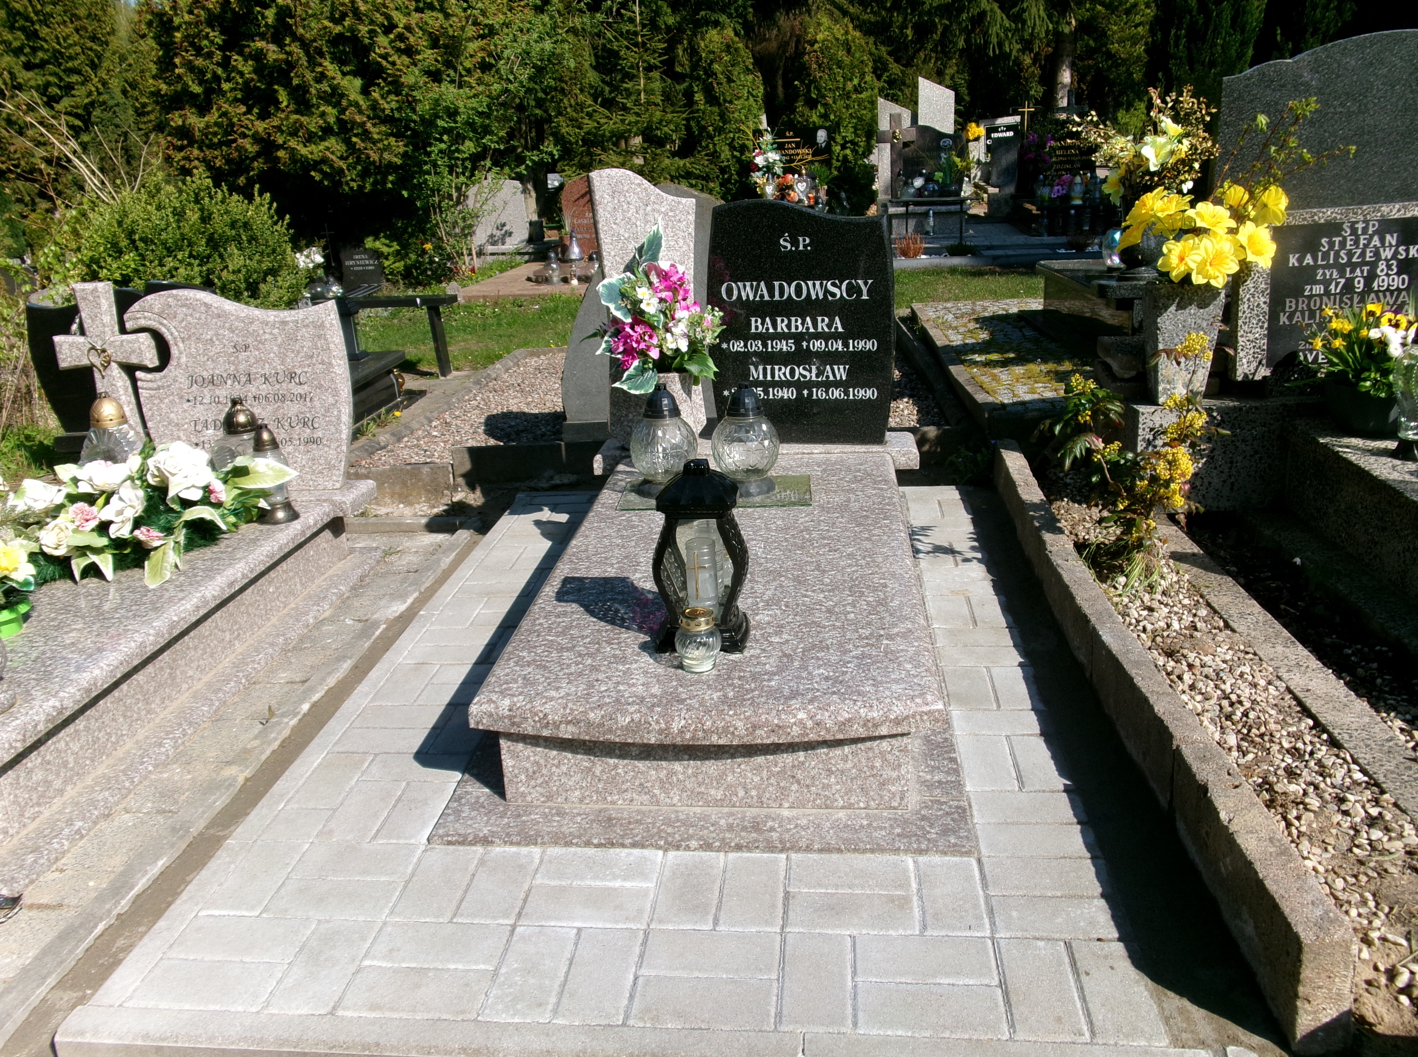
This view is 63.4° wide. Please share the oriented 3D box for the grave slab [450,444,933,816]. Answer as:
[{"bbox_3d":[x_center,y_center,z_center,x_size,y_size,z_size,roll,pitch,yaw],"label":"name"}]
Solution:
[{"bbox_3d":[0.062,0.140,2.666,0.810,0.210,1.590,-1,19,6],"label":"grave slab"}]

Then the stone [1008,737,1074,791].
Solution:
[{"bbox_3d":[0.627,0.467,2.156,0.100,0.060,0.199,-1,19,6],"label":"stone"}]

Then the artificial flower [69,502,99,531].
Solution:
[{"bbox_3d":[-1.497,-0.028,2.750,0.078,0.073,0.060,-13,22,-28],"label":"artificial flower"}]

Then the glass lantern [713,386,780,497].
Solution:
[{"bbox_3d":[0.096,-0.238,2.972,0.177,0.280,0.177,-1,19,6],"label":"glass lantern"}]

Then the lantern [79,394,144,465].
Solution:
[{"bbox_3d":[-1.605,-0.203,3.094,0.190,0.310,0.190,-1,19,6],"label":"lantern"}]

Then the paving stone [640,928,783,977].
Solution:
[{"bbox_3d":[0.004,0.646,1.682,0.200,0.055,0.100,-1,19,6],"label":"paving stone"}]

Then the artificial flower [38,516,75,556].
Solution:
[{"bbox_3d":[-1.535,0.018,2.700,0.085,0.088,0.070,-16,-6,-35],"label":"artificial flower"}]

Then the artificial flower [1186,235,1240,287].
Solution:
[{"bbox_3d":[1.277,-0.679,2.910,0.137,0.132,0.070,5,21,23],"label":"artificial flower"}]

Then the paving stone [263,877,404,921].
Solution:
[{"bbox_3d":[-0.596,0.620,1.845,0.200,0.055,0.100,-1,19,6],"label":"paving stone"}]

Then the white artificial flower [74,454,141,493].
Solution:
[{"bbox_3d":[-1.568,-0.143,2.990,0.165,0.085,0.140,-13,21,-27],"label":"white artificial flower"}]

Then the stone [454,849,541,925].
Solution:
[{"bbox_3d":[-0.334,0.601,1.851,0.095,0.060,0.193,-1,19,6],"label":"stone"}]

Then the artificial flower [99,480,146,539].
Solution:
[{"bbox_3d":[-1.425,-0.047,2.785,0.112,0.140,0.090,-16,23,-34],"label":"artificial flower"}]

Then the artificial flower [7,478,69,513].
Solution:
[{"bbox_3d":[-1.623,-0.079,2.771,0.135,0.080,0.110,-9,20,-16],"label":"artificial flower"}]

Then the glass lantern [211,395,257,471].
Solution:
[{"bbox_3d":[-1.244,-0.205,3.086,0.170,0.303,0.170,-1,19,6],"label":"glass lantern"}]

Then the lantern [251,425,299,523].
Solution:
[{"bbox_3d":[-1.142,-0.149,2.991,0.112,0.251,0.112,-1,19,6],"label":"lantern"}]

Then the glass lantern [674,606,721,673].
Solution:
[{"bbox_3d":[-0.018,0.197,2.020,0.080,0.100,0.080,-1,19,6],"label":"glass lantern"}]

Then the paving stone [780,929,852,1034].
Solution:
[{"bbox_3d":[0.151,0.656,1.606,0.100,0.060,0.200,-1,19,6],"label":"paving stone"}]

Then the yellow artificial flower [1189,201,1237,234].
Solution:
[{"bbox_3d":[1.291,-0.797,2.942,0.125,0.060,0.100,5,64,23],"label":"yellow artificial flower"}]

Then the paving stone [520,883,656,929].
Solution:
[{"bbox_3d":[-0.189,0.615,1.799,0.200,0.055,0.100,-1,19,6],"label":"paving stone"}]

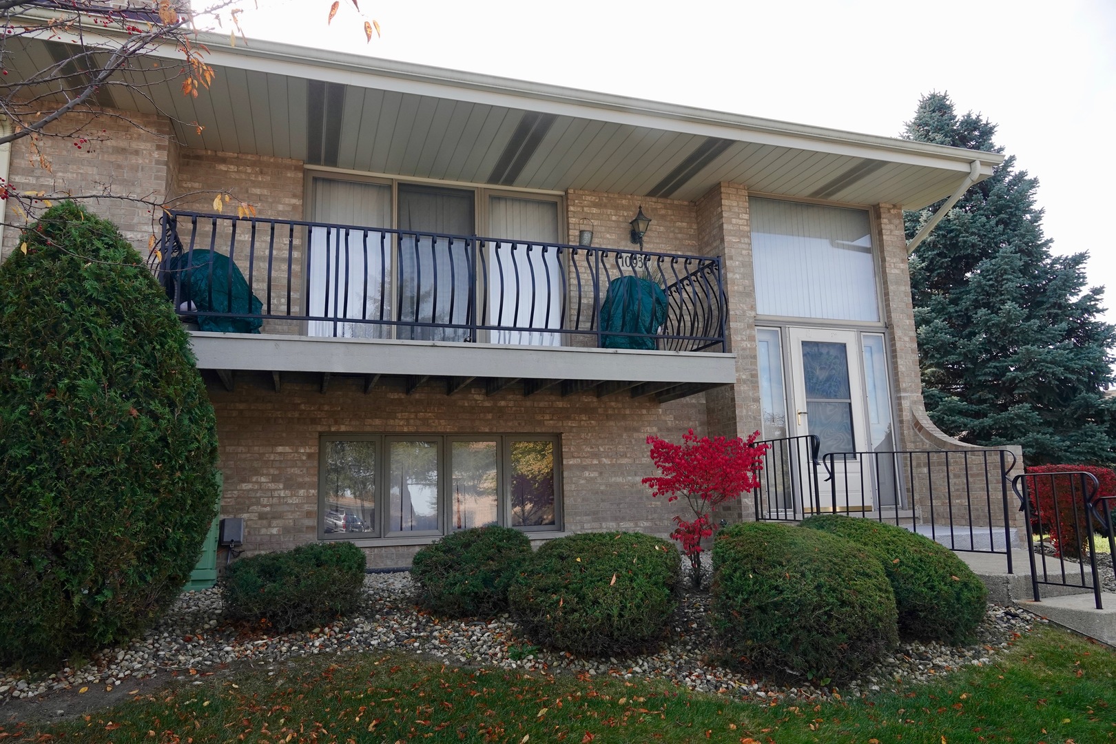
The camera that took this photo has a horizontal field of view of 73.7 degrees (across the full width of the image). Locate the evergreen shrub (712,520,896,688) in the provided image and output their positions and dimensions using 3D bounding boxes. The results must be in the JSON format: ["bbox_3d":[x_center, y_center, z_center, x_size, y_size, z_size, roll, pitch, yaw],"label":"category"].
[{"bbox_3d":[1.402,1.280,4.318,0.996,0.802,1.046,2,-10,-18],"label":"evergreen shrub"}]

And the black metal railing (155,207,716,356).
[{"bbox_3d":[-0.913,-0.597,6.933,5.020,0.940,1.630,2,-10,-18],"label":"black metal railing"}]

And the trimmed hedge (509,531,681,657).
[{"bbox_3d":[0.222,1.322,4.608,1.053,0.664,1.053,-1,-9,0],"label":"trimmed hedge"}]

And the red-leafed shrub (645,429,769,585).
[{"bbox_3d":[1.272,1.136,6.317,1.020,1.260,1.000,2,-10,-18],"label":"red-leafed shrub"}]

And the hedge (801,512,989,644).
[{"bbox_3d":[2.193,1.346,5.030,1.182,0.745,1.242,2,-10,-18],"label":"hedge"}]

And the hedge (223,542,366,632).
[{"bbox_3d":[-1.743,1.403,4.972,0.902,0.521,0.902,2,-10,-18],"label":"hedge"}]

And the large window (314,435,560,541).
[{"bbox_3d":[-1.127,1.135,7.482,2.412,0.993,0.100,2,-10,-18],"label":"large window"}]

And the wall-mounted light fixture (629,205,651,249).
[{"bbox_3d":[0.933,-1.616,8.435,0.234,0.530,0.290,2,-10,-18],"label":"wall-mounted light fixture"}]

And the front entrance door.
[{"bbox_3d":[3.083,0.531,8.422,0.931,2.071,0.060,2,-10,-18],"label":"front entrance door"}]

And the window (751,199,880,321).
[{"bbox_3d":[3.038,-1.273,8.722,1.741,1.467,0.100,2,-10,-18],"label":"window"}]

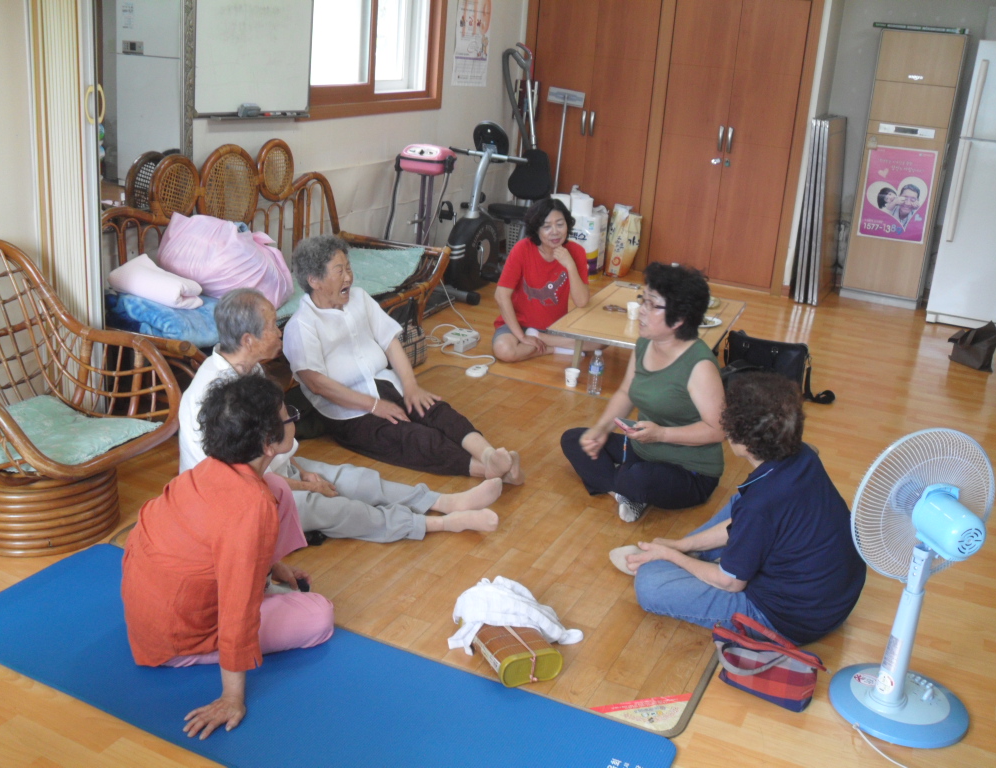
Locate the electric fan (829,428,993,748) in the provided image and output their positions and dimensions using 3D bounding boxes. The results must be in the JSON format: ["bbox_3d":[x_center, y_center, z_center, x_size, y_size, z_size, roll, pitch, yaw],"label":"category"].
[{"bbox_3d":[0.993,0.462,2.443,0.385,0.740,0.360,0,19,-13],"label":"electric fan"}]

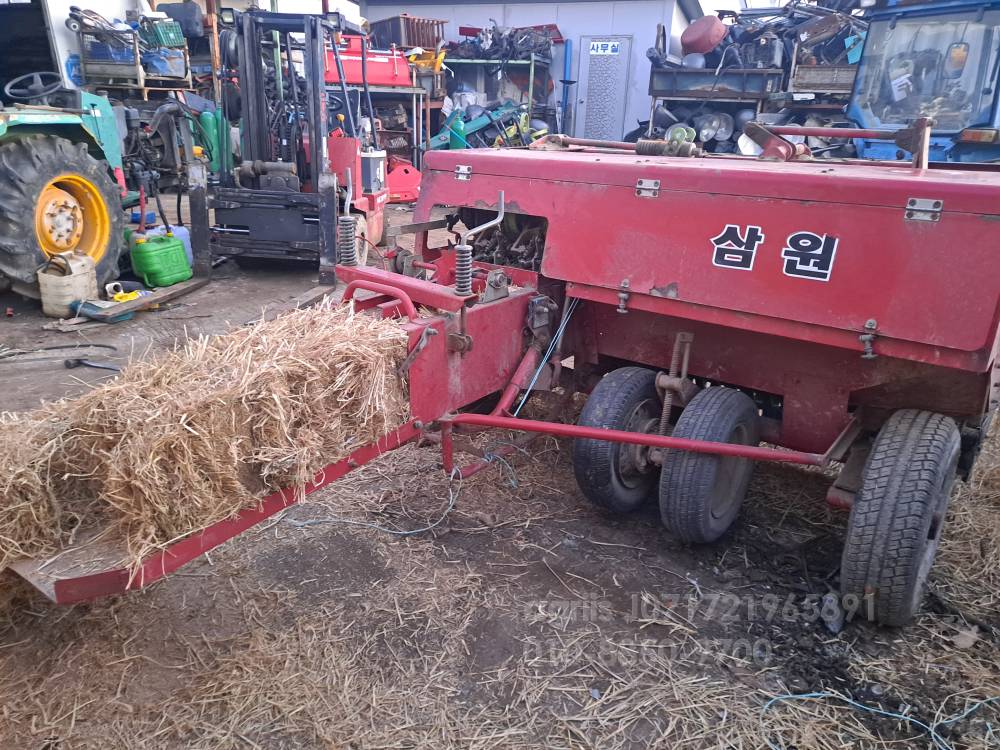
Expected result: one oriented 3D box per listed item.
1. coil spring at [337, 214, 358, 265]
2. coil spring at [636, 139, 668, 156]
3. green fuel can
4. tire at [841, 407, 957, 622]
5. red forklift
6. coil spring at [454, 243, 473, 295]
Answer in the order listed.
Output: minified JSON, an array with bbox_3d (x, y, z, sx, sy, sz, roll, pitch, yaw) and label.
[{"bbox_3d":[-0.502,-0.440,2.370,0.051,0.148,0.051,17,26,36],"label":"coil spring"},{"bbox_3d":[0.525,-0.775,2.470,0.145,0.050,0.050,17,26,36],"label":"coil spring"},{"bbox_3d":[-2.721,-0.936,5.806,0.220,0.360,0.420,8,22,18],"label":"green fuel can"},{"bbox_3d":[1.155,0.410,2.083,0.190,0.620,0.620,15,26,34],"label":"tire"},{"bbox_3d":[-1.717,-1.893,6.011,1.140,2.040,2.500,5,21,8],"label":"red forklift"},{"bbox_3d":[-0.106,-0.305,2.100,0.050,0.138,0.050,0,21,0],"label":"coil spring"}]

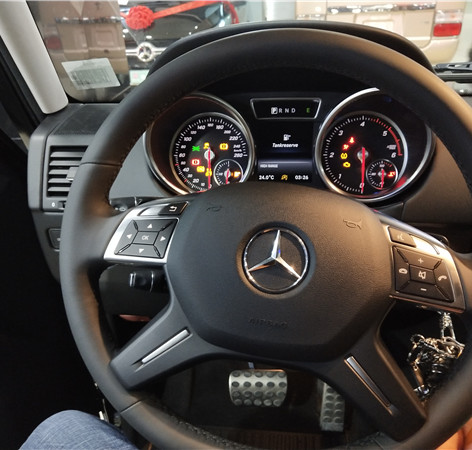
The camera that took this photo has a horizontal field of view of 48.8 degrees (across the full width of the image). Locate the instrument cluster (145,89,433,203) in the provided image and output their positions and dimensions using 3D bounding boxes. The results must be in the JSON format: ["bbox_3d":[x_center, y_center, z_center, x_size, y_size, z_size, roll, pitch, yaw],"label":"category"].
[{"bbox_3d":[0.060,-0.096,0.645,0.343,0.132,0.070,1,4,8],"label":"instrument cluster"}]

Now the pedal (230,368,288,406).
[{"bbox_3d":[0.043,0.307,0.980,0.109,0.063,0.030,1,5,8],"label":"pedal"}]

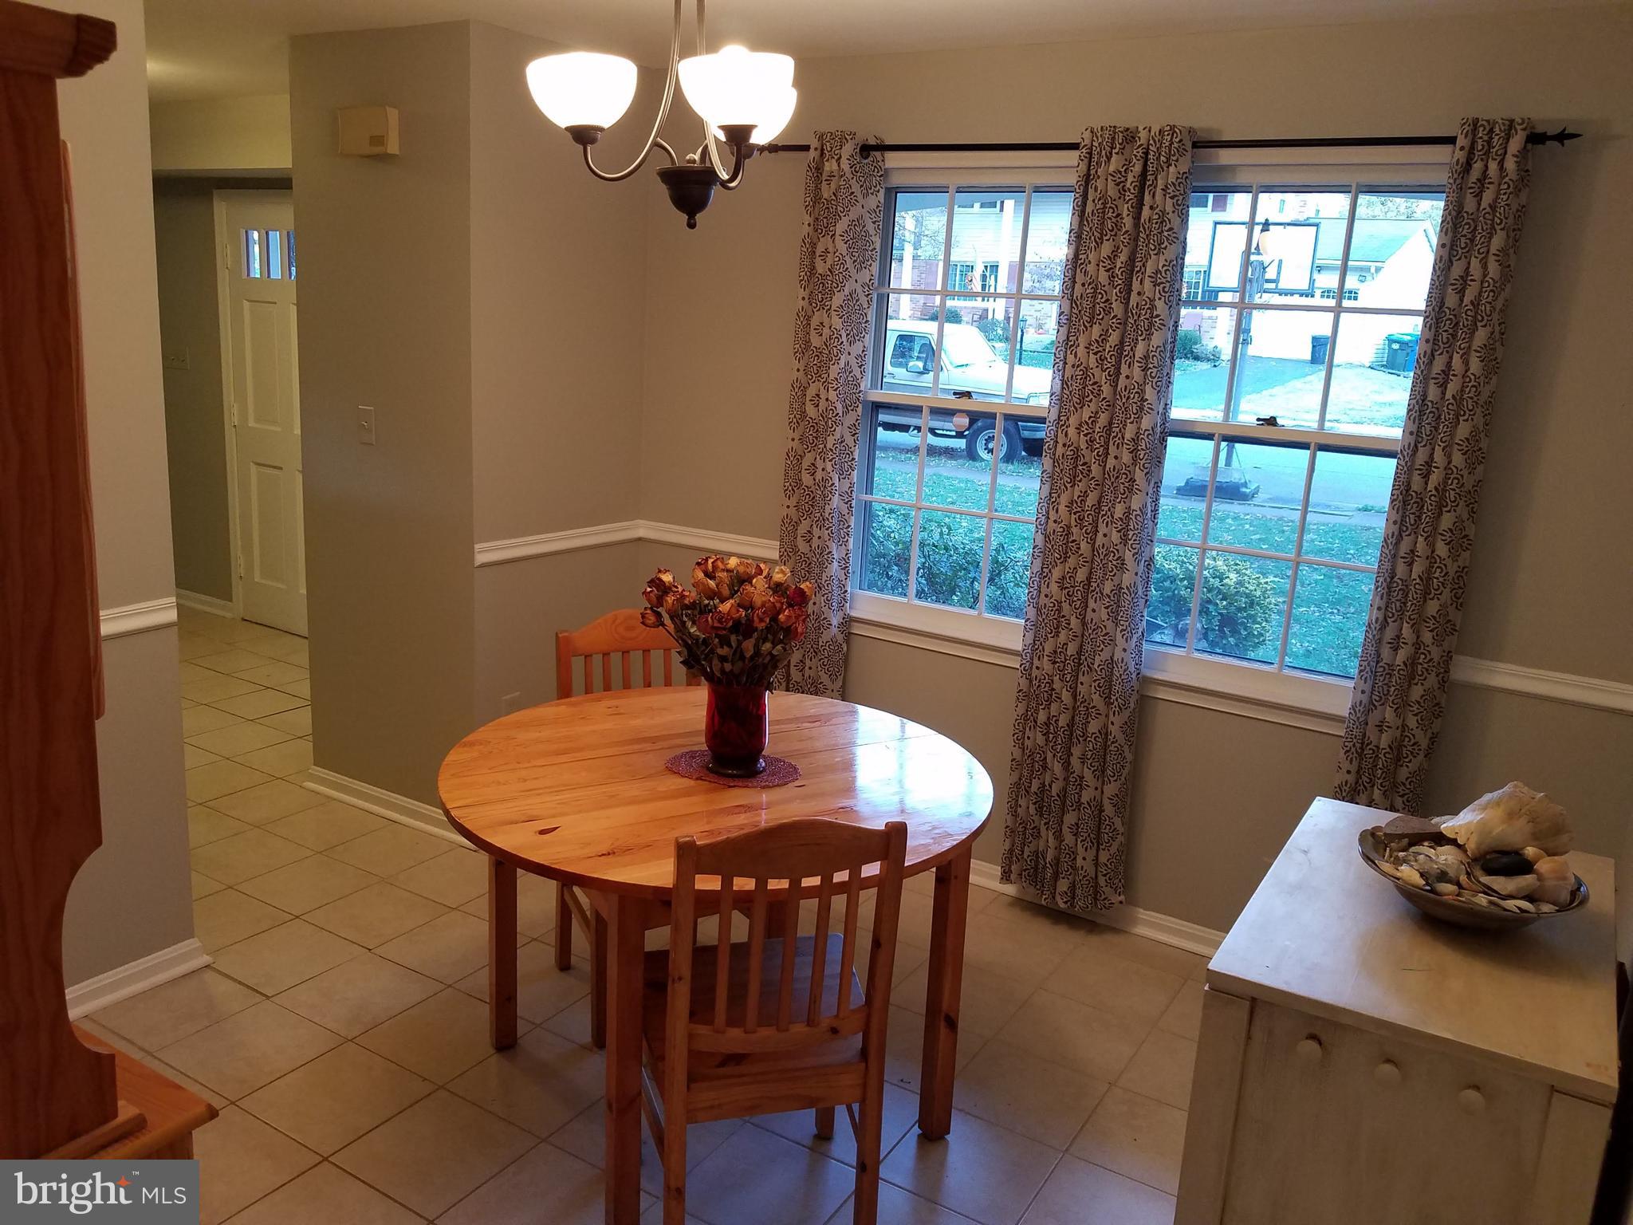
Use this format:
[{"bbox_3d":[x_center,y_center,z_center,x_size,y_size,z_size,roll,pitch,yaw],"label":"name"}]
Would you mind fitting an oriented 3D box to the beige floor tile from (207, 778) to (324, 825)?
[{"bbox_3d":[-1.844,0.644,4.136,0.298,0.015,0.298,11,15,29],"label":"beige floor tile"}]

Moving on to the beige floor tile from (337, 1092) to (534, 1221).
[{"bbox_3d":[-0.771,1.100,2.495,0.298,0.015,0.298,11,15,29],"label":"beige floor tile"}]

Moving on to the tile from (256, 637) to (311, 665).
[{"bbox_3d":[-2.511,0.192,5.873,0.298,0.015,0.298,11,15,29],"label":"tile"}]

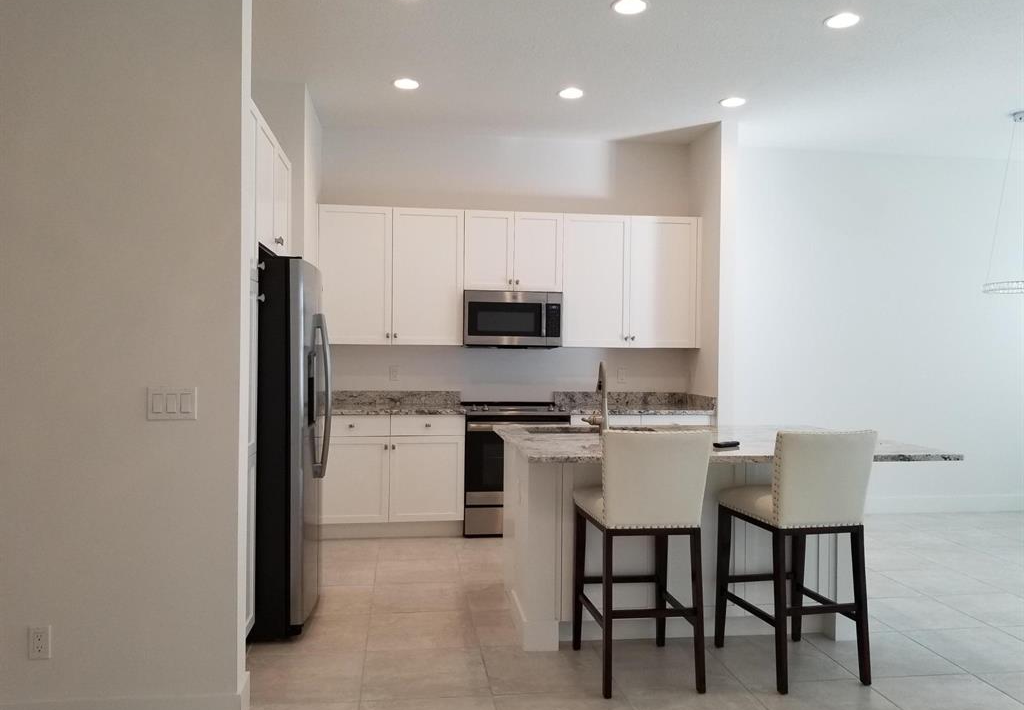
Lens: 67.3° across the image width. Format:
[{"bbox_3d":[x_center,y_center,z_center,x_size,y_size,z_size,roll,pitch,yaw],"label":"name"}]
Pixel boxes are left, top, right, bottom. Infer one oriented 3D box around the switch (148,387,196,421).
[{"bbox_3d":[-1.165,0.170,2.639,0.164,0.114,0.009,1,0,-8],"label":"switch"}]

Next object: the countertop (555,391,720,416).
[{"bbox_3d":[0.930,0.377,5.918,1.100,0.136,0.650,1,0,-8],"label":"countertop"}]

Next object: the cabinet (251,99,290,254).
[{"bbox_3d":[-1.492,-0.800,3.839,0.610,0.590,0.980,1,0,-8],"label":"cabinet"}]

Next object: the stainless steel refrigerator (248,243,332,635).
[{"bbox_3d":[-1.360,0.421,3.934,0.865,1.770,0.910,1,0,-8],"label":"stainless steel refrigerator"}]

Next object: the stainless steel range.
[{"bbox_3d":[0.006,0.851,5.769,0.760,0.930,0.680,1,0,-8],"label":"stainless steel range"}]

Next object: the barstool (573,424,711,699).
[{"bbox_3d":[0.525,0.801,3.256,0.430,1.060,0.570,1,0,-9],"label":"barstool"}]

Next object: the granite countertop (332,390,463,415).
[{"bbox_3d":[-0.898,0.356,5.667,1.070,0.136,0.650,1,0,-8],"label":"granite countertop"}]

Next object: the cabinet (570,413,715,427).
[{"bbox_3d":[0.913,0.867,5.923,1.080,0.840,0.620,1,0,-8],"label":"cabinet"}]

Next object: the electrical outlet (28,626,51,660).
[{"bbox_3d":[-1.590,0.970,2.585,0.070,0.114,0.008,1,0,-8],"label":"electrical outlet"}]

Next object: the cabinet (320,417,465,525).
[{"bbox_3d":[-0.902,0.846,5.674,1.065,0.840,0.620,1,0,-8],"label":"cabinet"}]

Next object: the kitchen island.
[{"bbox_3d":[0.913,0.876,3.864,1.910,0.914,1.310,1,0,-8],"label":"kitchen island"}]

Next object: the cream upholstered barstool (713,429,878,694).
[{"bbox_3d":[1.201,0.809,3.328,0.430,1.060,0.570,1,0,-14],"label":"cream upholstered barstool"}]

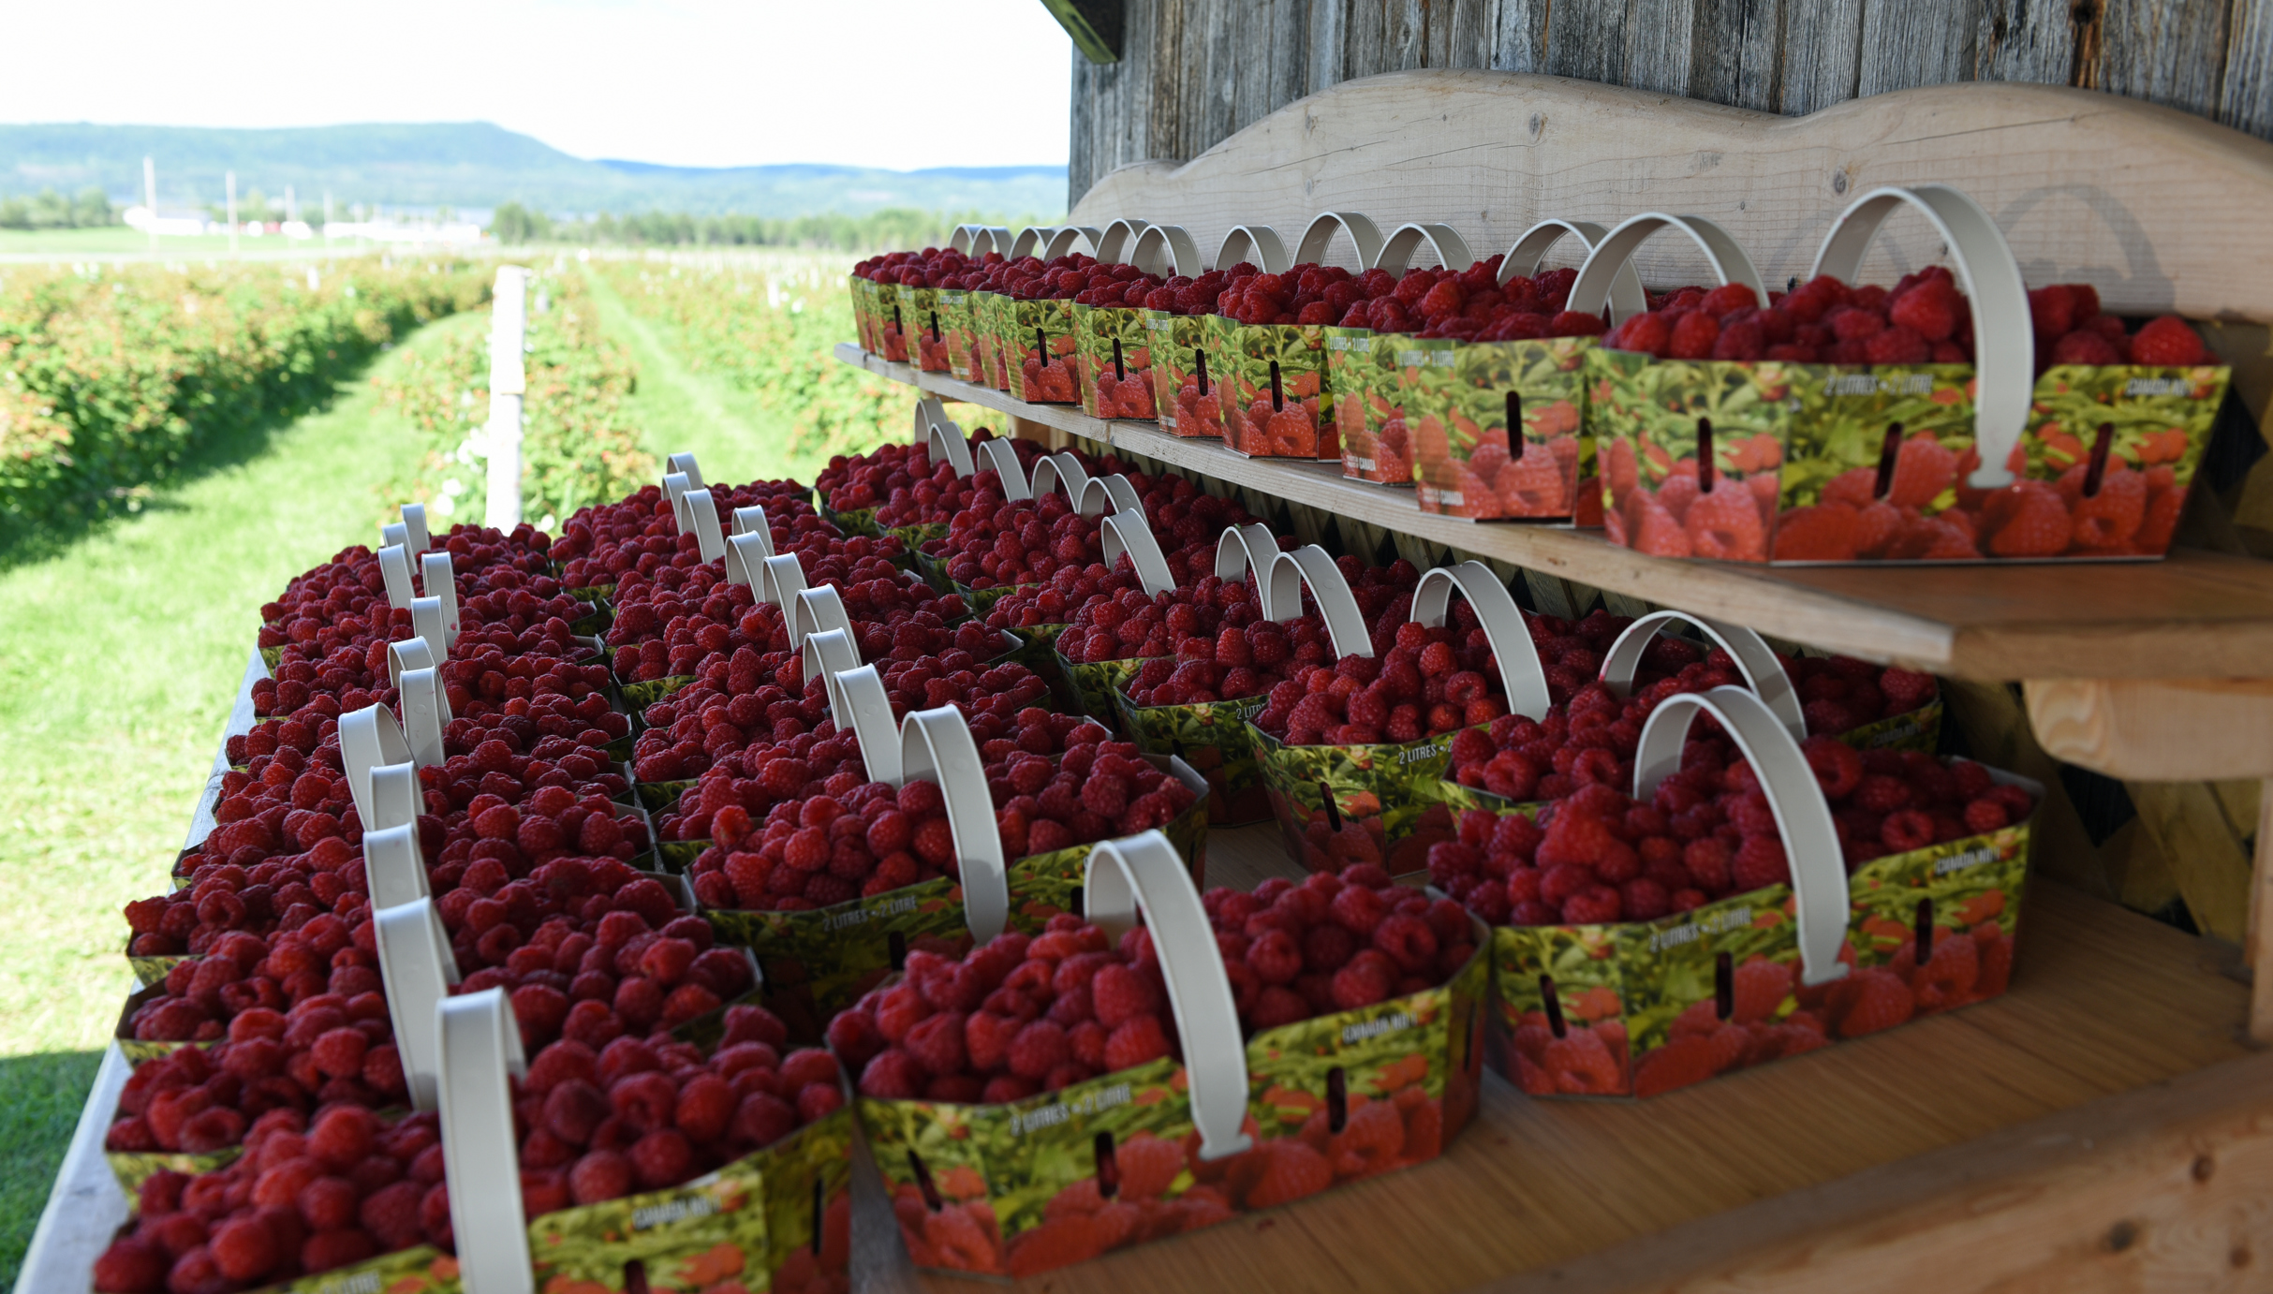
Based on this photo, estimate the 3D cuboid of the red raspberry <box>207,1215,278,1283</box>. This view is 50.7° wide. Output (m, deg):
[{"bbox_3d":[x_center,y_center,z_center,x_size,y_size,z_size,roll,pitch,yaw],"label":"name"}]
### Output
[{"bbox_3d":[-0.306,0.206,0.822,0.025,0.022,0.024,-2,11,-21],"label":"red raspberry"}]

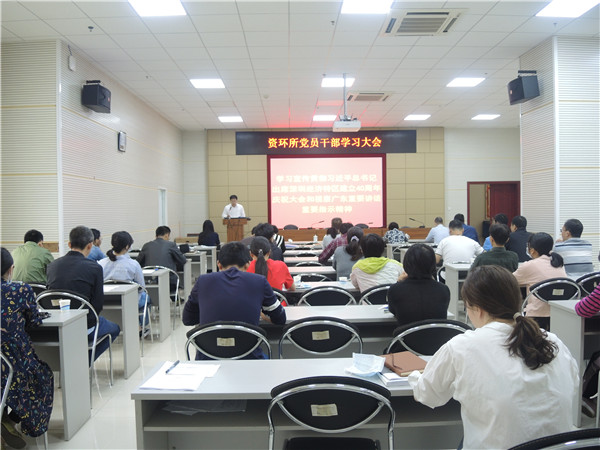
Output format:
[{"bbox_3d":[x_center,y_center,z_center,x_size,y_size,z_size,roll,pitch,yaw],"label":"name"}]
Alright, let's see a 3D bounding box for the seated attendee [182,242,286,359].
[{"bbox_3d":[-0.396,0.730,3.091,0.610,1.270,0.780,-1,2,-1],"label":"seated attendee"}]

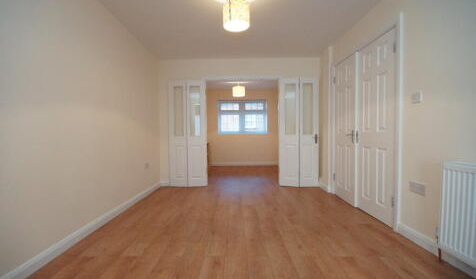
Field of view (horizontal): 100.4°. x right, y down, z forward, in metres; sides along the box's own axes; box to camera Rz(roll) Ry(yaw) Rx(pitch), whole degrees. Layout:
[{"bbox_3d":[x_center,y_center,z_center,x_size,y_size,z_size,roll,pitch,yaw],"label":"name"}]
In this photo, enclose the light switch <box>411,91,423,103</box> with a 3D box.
[{"bbox_3d":[1.583,-0.375,1.756,0.028,0.088,0.086,0,2,-2],"label":"light switch"}]

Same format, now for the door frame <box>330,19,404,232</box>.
[{"bbox_3d":[1.578,-0.165,2.583,0.101,2.116,1.321,0,2,-2],"label":"door frame"}]

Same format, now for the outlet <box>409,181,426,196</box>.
[{"bbox_3d":[1.592,0.436,1.757,0.014,0.088,0.150,0,2,-2],"label":"outlet"}]

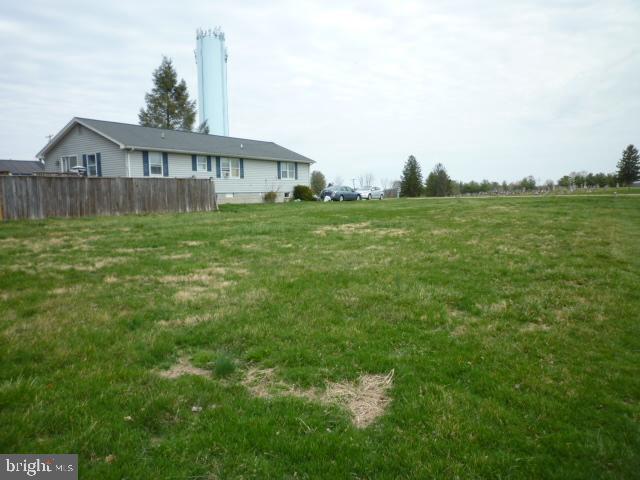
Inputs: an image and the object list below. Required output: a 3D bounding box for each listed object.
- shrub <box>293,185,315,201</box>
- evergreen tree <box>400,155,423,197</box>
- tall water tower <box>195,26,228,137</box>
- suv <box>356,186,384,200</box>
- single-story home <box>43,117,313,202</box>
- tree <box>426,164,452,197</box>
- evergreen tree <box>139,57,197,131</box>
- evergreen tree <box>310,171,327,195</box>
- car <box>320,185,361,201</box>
[{"bbox_3d":[-1.383,-4.105,40.600,1.800,1.370,1.800,-1,6,0],"label":"shrub"},{"bbox_3d":[15.423,-10.676,78.000,3.600,7.020,3.600,-1,6,0],"label":"evergreen tree"},{"bbox_3d":[-32.721,-38.621,142.665,9.600,50.565,9.600,-1,6,0],"label":"tall water tower"},{"bbox_3d":[6.394,-5.993,59.200,1.850,1.680,4.600,4,8,41],"label":"suv"},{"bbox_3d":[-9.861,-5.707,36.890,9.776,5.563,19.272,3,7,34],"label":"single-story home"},{"bbox_3d":[20.423,-10.288,80.000,4.400,5.850,4.400,-1,6,0],"label":"tree"},{"bbox_3d":[-17.165,-12.557,52.858,6.700,16.268,6.700,-1,6,0],"label":"evergreen tree"},{"bbox_3d":[-0.142,-5.881,50.000,1.650,3.137,1.650,-1,6,0],"label":"evergreen tree"},{"bbox_3d":[2.234,-4.745,47.500,1.830,1.450,4.750,4,8,39],"label":"car"}]

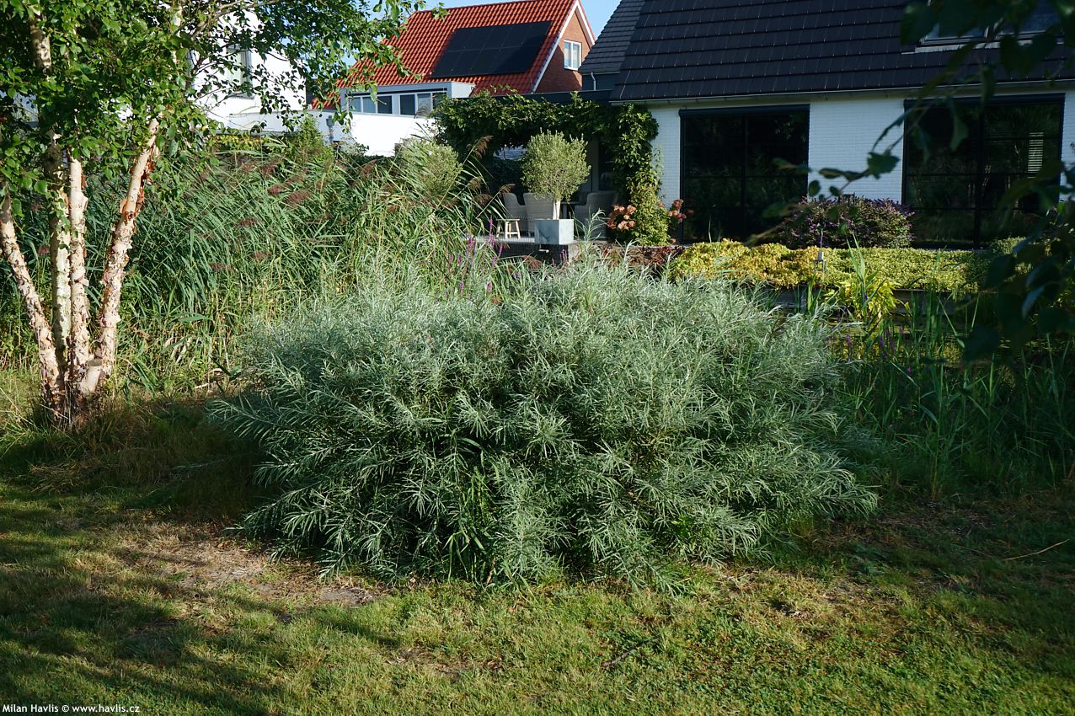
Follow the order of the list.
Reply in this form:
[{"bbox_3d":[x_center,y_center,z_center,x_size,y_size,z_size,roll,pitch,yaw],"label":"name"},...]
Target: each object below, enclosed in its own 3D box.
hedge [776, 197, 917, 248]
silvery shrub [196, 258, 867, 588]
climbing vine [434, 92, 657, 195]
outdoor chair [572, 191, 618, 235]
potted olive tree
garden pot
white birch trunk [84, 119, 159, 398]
[{"bbox_3d":[5.082,-2.226,18.300,2.300,0.950,1.200,4,11,28],"label":"hedge"},{"bbox_3d":[0.034,0.098,5.739,3.350,1.150,2.600,-1,9,0],"label":"silvery shrub"},{"bbox_3d":[0.094,-4.273,22.300,4.850,2.050,0.800,4,11,28],"label":"climbing vine"},{"bbox_3d":[1.203,-3.045,23.300,0.640,0.930,0.620,5,11,32],"label":"outdoor chair"},{"bbox_3d":[0.382,-3.392,22.100,1.380,2.200,1.380,4,11,28],"label":"potted olive tree"},{"bbox_3d":[0.332,-2.541,22.100,0.580,0.490,0.580,4,11,28],"label":"garden pot"},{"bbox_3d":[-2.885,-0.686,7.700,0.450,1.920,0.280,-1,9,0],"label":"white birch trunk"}]

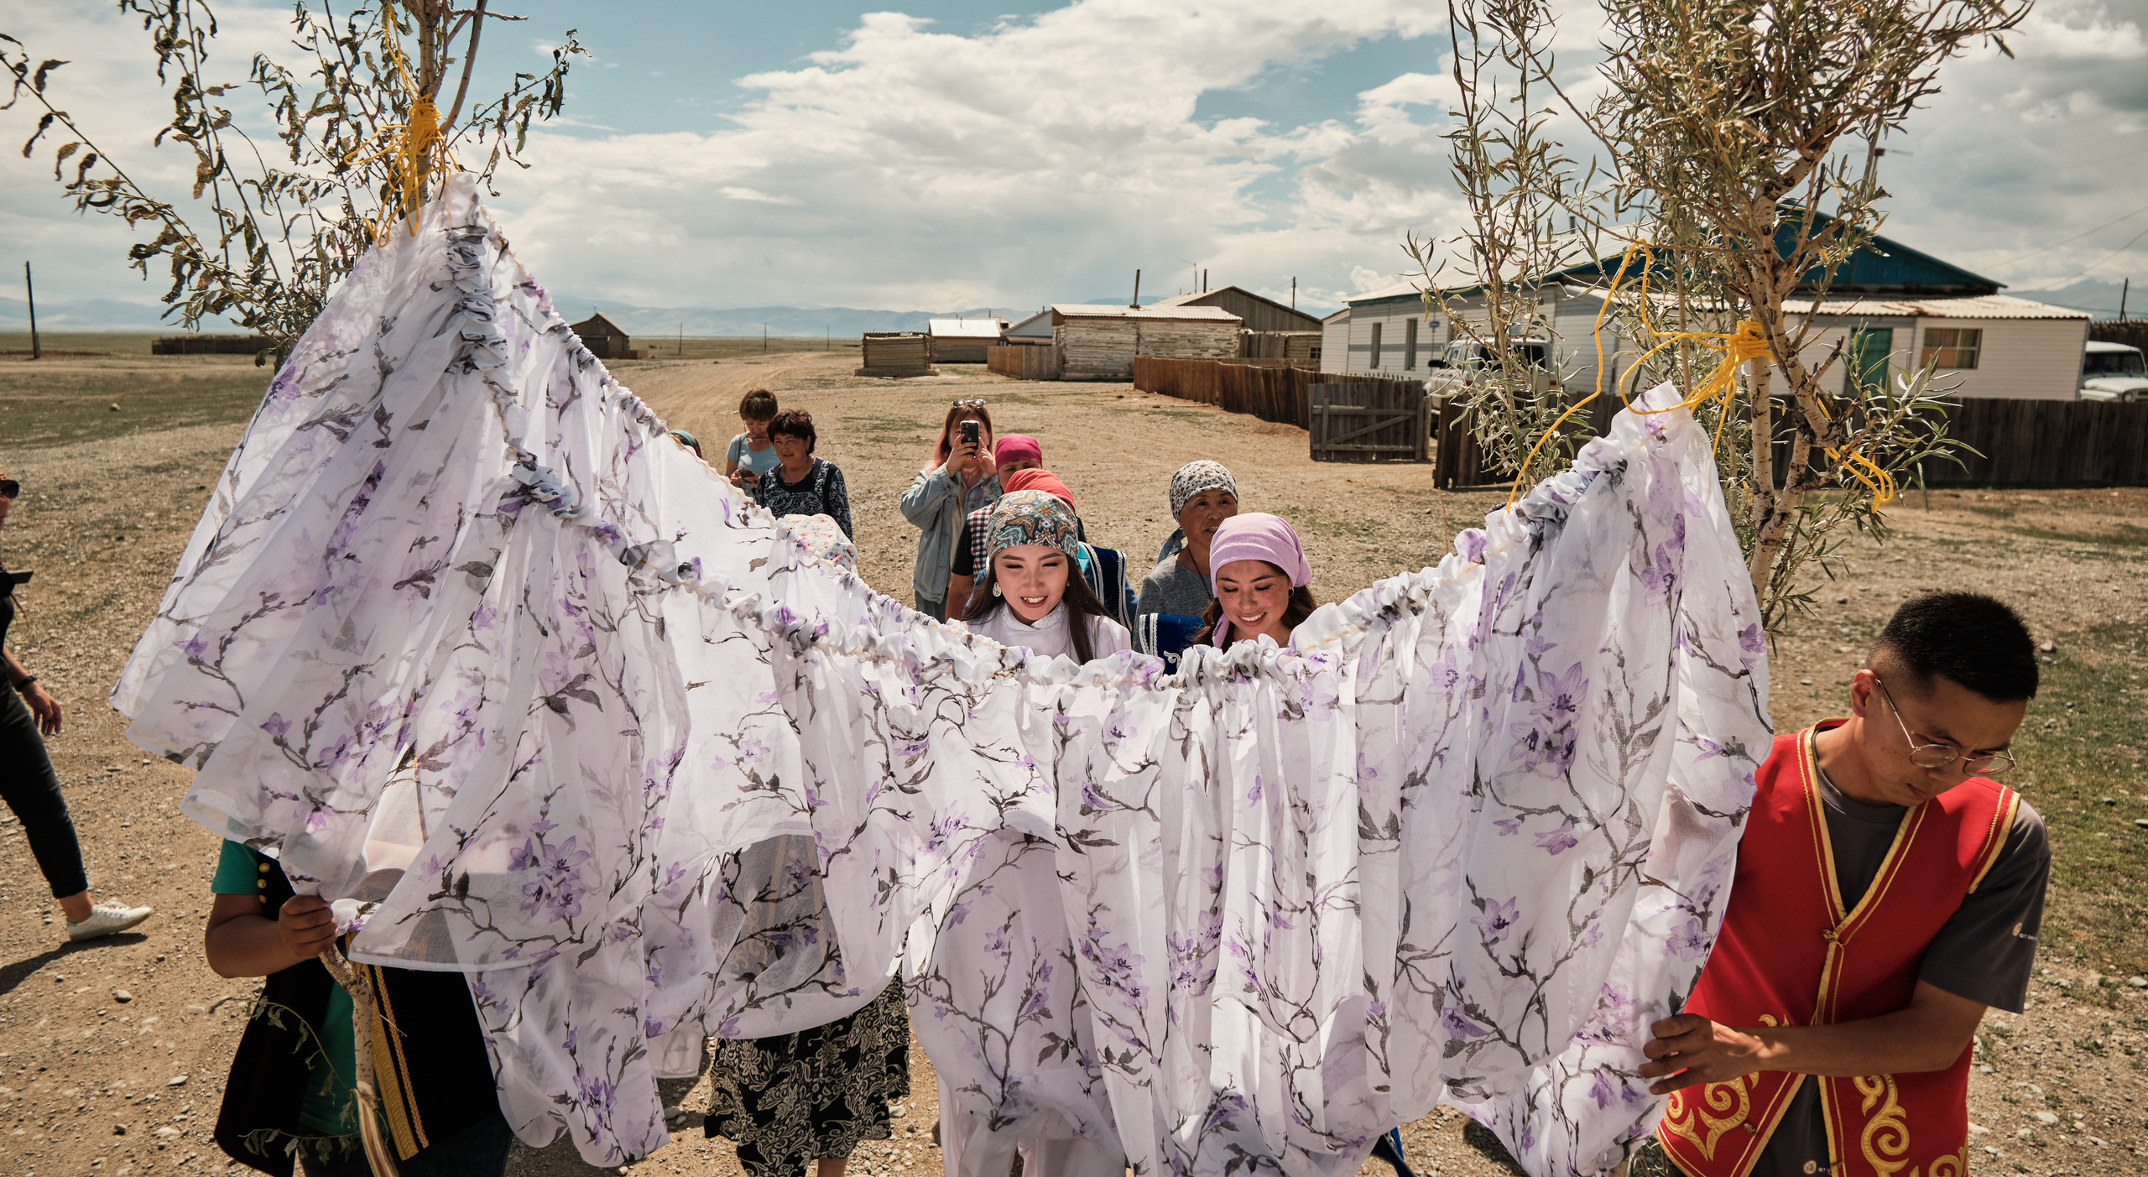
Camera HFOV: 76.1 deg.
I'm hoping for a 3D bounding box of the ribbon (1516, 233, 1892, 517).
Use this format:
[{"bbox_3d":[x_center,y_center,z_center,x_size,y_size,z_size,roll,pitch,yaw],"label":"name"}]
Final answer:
[{"bbox_3d":[0.811,-0.279,1.780,0.440,0.320,0.220,5,11,24],"label":"ribbon"}]

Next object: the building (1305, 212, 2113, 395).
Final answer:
[{"bbox_3d":[13.832,-6.548,33.978,9.700,4.900,18.500,0,10,-5],"label":"building"}]

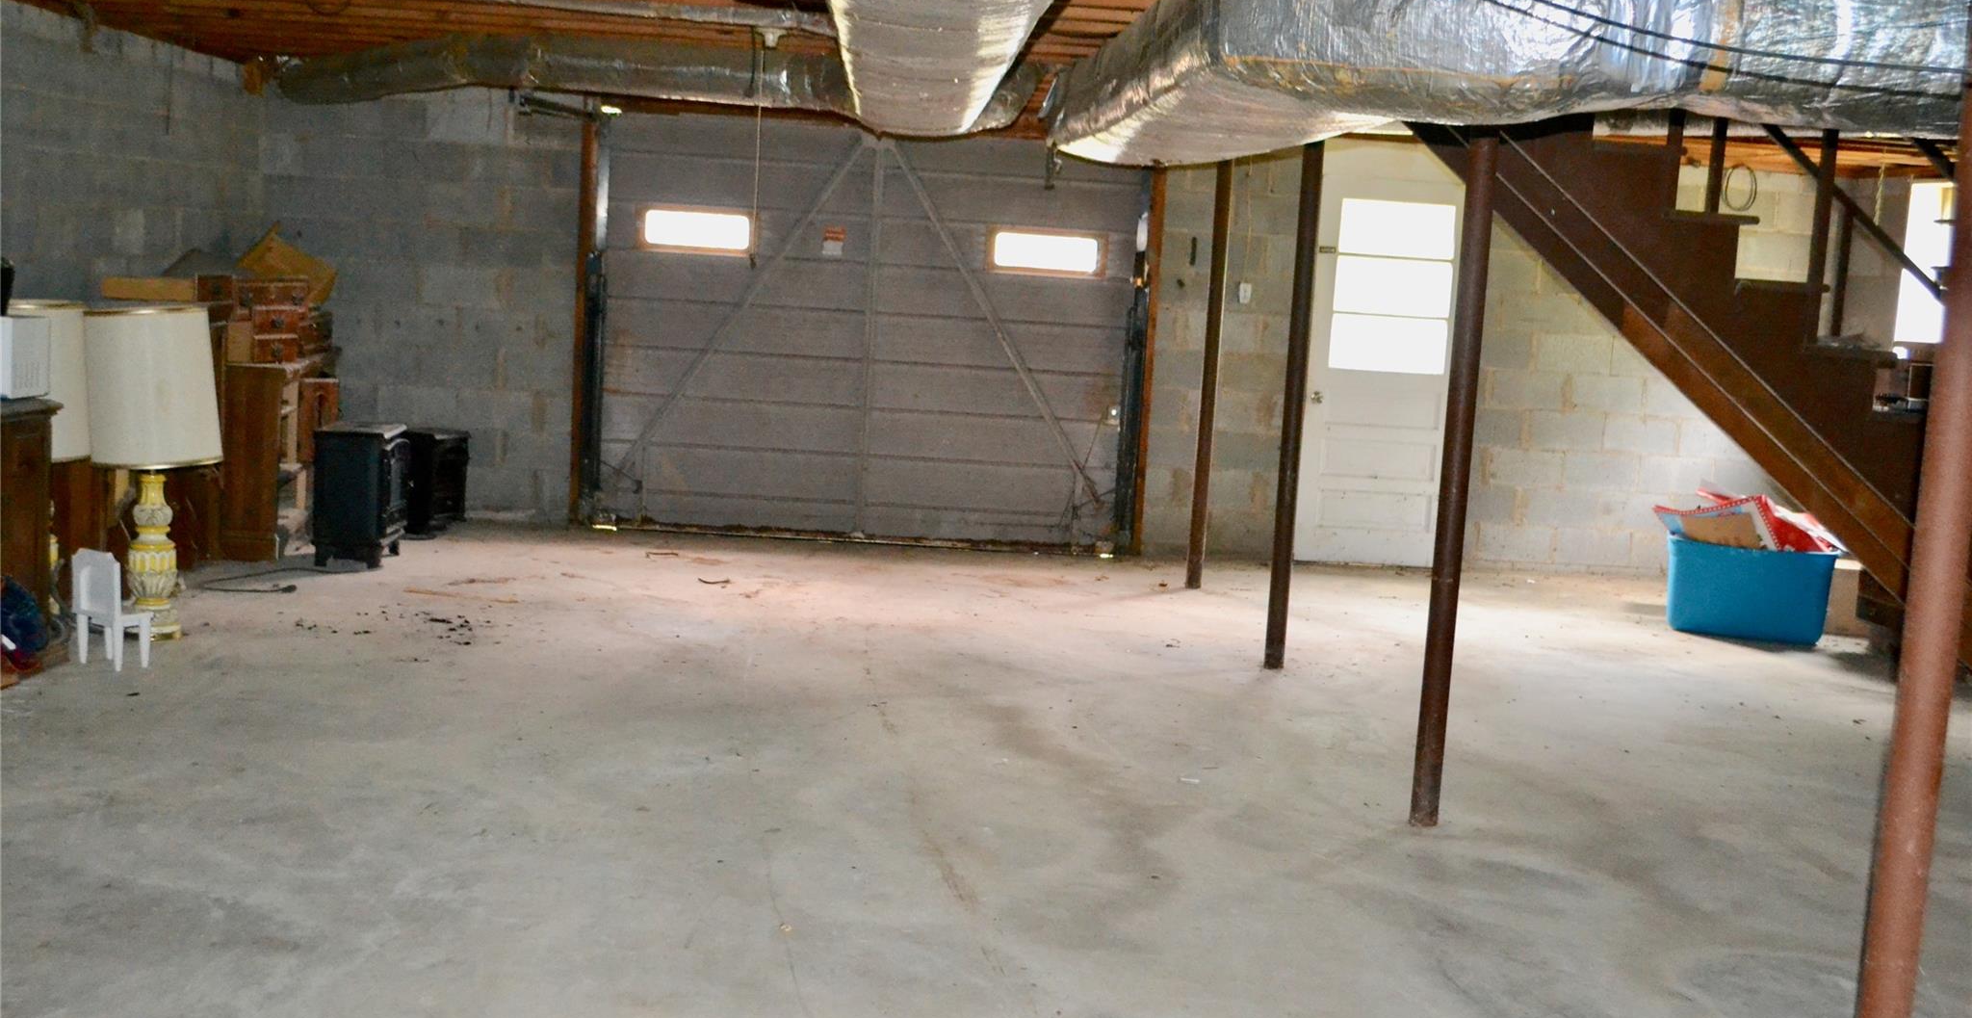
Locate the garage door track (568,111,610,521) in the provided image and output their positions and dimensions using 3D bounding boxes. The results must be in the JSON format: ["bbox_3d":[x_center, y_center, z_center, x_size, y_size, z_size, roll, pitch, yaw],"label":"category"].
[{"bbox_3d":[-1.962,-0.935,10.657,0.140,2.100,0.120,3,6,-6],"label":"garage door track"}]

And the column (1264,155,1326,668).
[{"bbox_3d":[1.158,-0.447,7.972,0.076,2.100,0.076,3,6,-6],"label":"column"}]

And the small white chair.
[{"bbox_3d":[-2.772,0.313,6.811,0.210,0.372,0.160,7,7,26],"label":"small white chair"}]

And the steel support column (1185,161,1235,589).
[{"bbox_3d":[1.046,-0.676,9.974,0.075,2.100,0.075,3,6,-6],"label":"steel support column"}]

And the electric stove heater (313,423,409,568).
[{"bbox_3d":[-2.725,-0.062,9.301,0.300,0.575,0.520,3,6,-5],"label":"electric stove heater"}]

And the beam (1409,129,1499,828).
[{"bbox_3d":[1.259,-0.189,5.698,0.078,2.100,0.078,3,6,-6],"label":"beam"}]

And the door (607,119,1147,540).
[{"bbox_3d":[-0.544,-0.889,10.884,2.740,2.130,0.080,3,6,-6],"label":"door"}]

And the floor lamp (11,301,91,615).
[{"bbox_3d":[-3.315,-0.170,7.465,0.450,1.130,0.450,3,6,-6],"label":"floor lamp"}]

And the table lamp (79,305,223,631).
[{"bbox_3d":[-2.846,-0.128,7.314,0.450,1.125,0.450,3,6,-6],"label":"table lamp"}]

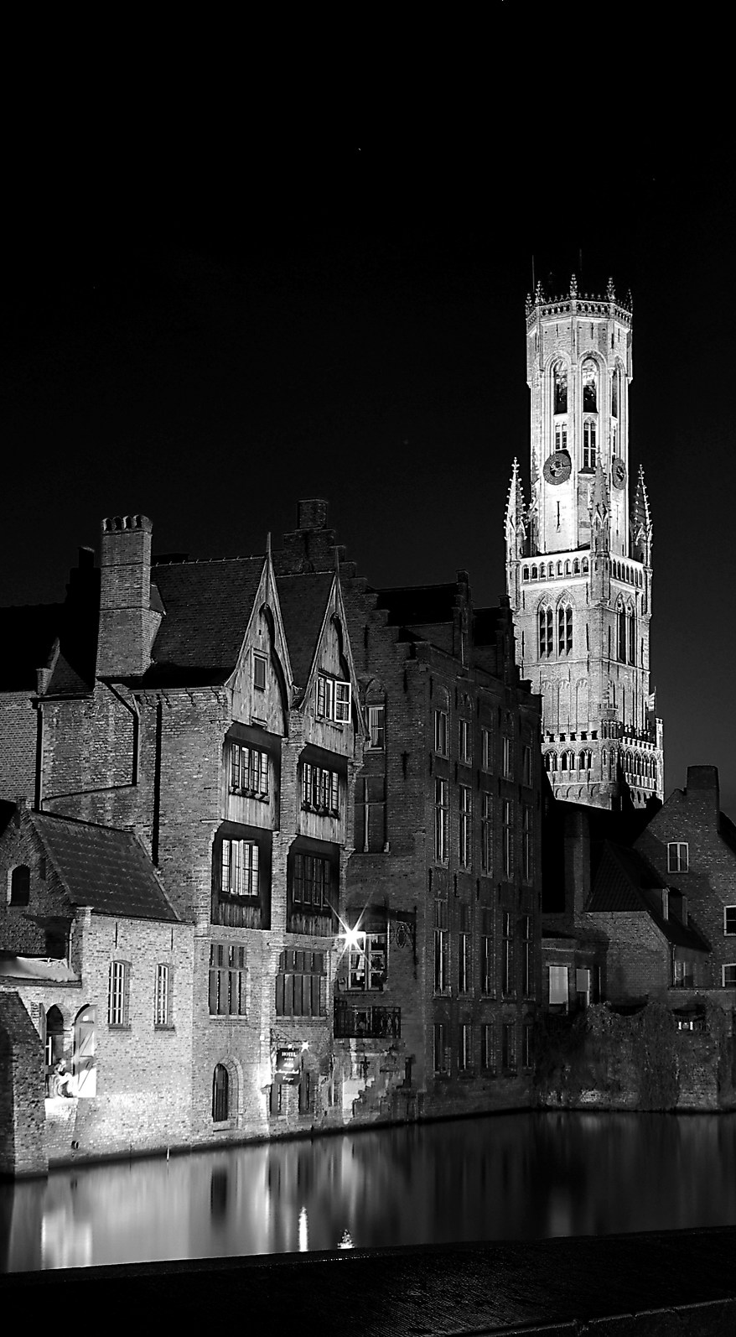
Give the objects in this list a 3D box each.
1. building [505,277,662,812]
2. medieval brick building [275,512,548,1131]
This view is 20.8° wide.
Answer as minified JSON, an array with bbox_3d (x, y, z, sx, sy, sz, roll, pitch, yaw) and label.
[{"bbox_3d":[23.364,-3.066,218.572,12.000,83.000,12.000,-6,-12,32],"label":"building"},{"bbox_3d":[0.192,5.193,70.306,8.163,20.150,9.888,-4,-11,25],"label":"medieval brick building"}]

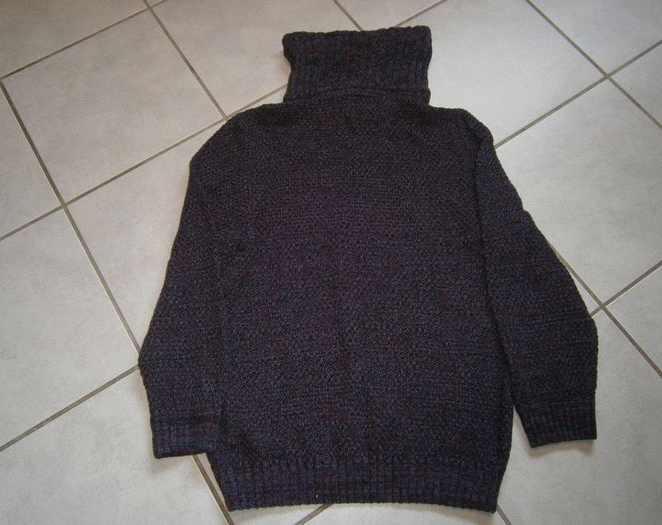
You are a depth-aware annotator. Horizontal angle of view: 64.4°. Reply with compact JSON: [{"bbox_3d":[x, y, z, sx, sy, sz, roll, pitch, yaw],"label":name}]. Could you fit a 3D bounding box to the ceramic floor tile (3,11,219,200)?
[{"bbox_3d":[-0.416,-0.307,0.997,0.315,0.010,0.315,-32,72,-10],"label":"ceramic floor tile"}]

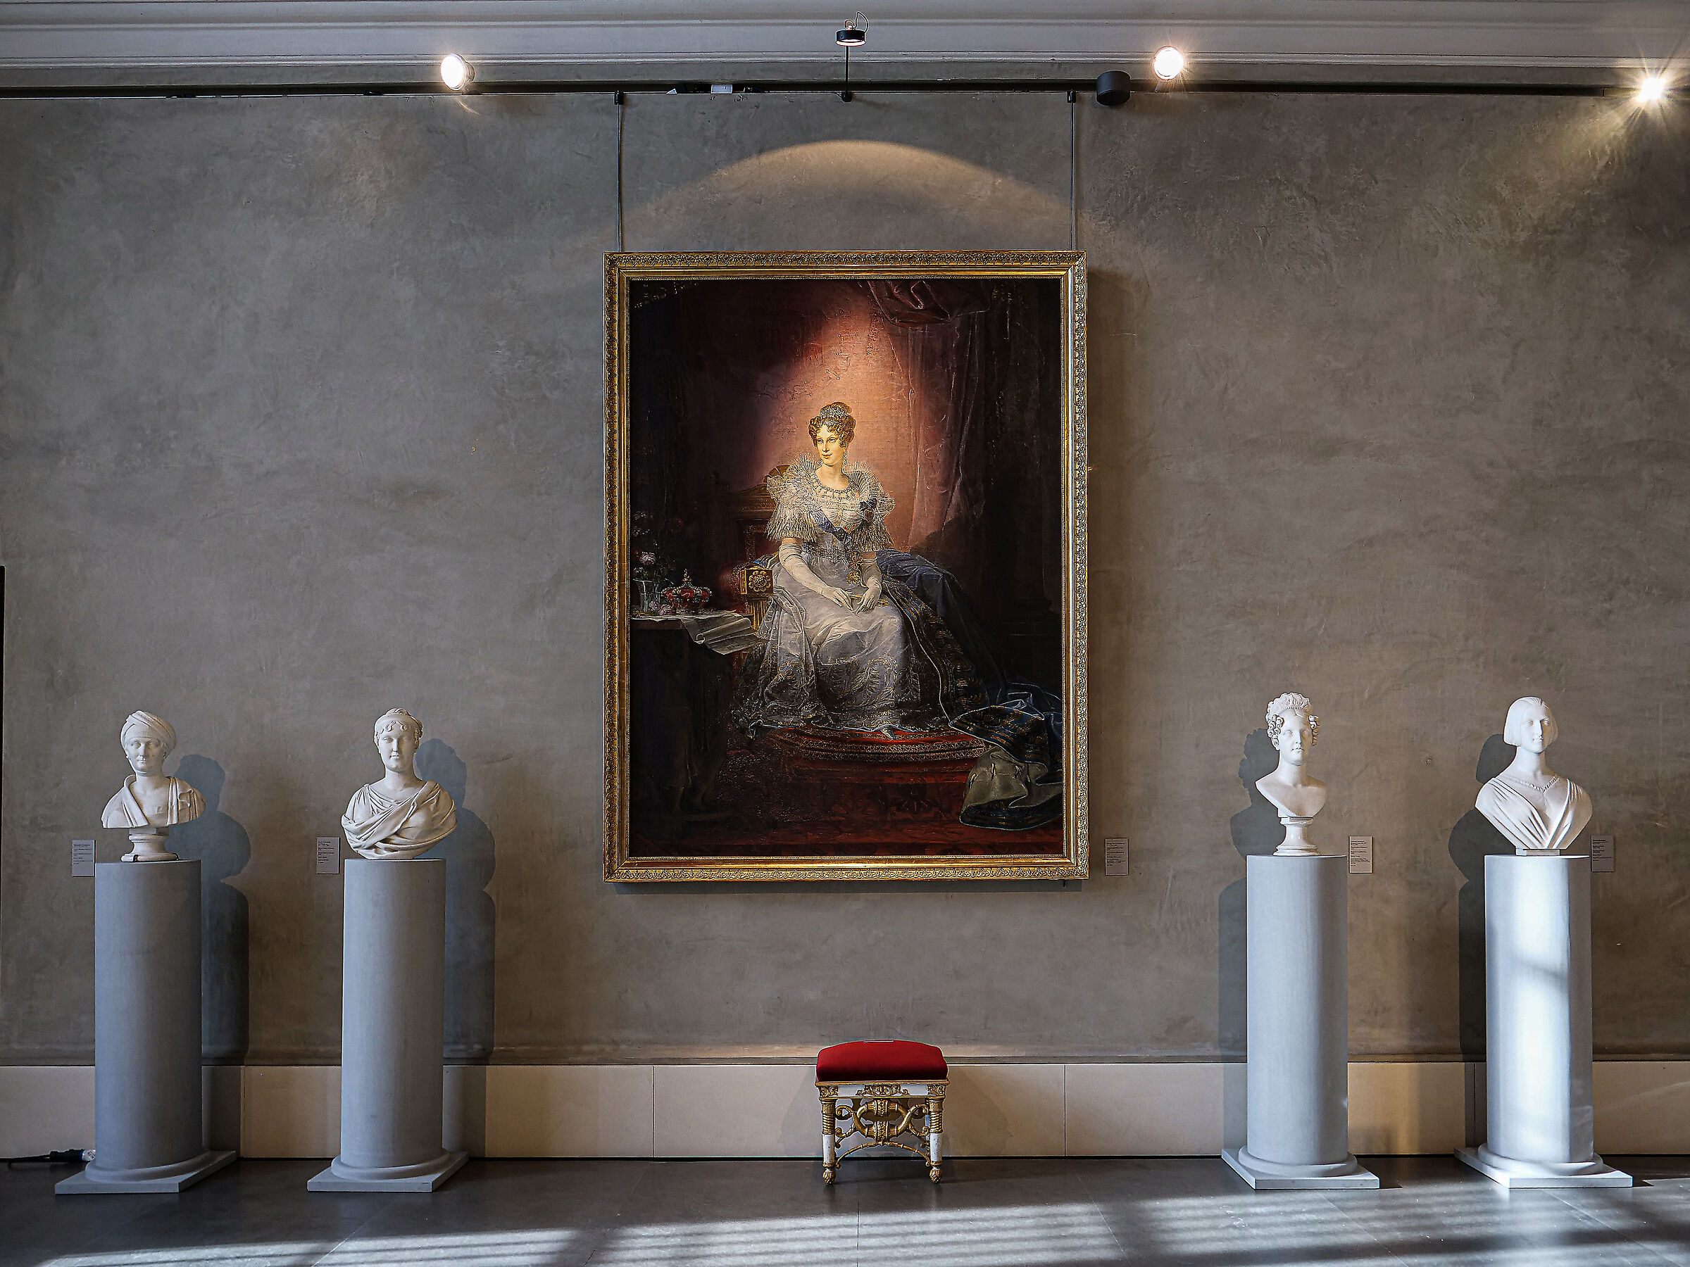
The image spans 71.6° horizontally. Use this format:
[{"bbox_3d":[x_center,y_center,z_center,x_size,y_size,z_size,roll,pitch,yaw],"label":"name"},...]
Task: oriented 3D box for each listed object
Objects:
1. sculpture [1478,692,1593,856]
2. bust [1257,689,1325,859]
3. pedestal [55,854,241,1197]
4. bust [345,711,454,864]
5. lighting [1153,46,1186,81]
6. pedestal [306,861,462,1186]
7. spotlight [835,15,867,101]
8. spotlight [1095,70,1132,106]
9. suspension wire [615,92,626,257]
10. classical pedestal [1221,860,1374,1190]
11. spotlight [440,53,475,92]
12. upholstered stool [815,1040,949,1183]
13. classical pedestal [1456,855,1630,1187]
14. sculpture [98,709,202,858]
[{"bbox_3d":[2.590,0.535,4.400,0.410,0.600,0.250,0,-1,-5],"label":"sculpture"},{"bbox_3d":[1.678,0.530,4.400,0.265,0.620,0.240,0,-1,-3],"label":"bust"},{"bbox_3d":[-2.610,1.445,4.400,0.425,1.165,0.425,0,-1,0],"label":"pedestal"},{"bbox_3d":[-1.772,0.601,4.660,0.435,0.595,0.270,0,-4,-6],"label":"bust"},{"bbox_3d":[1.325,-2.329,4.780,0.128,0.128,0.110,-1,23,13],"label":"lighting"},{"bbox_3d":[-1.696,1.450,4.400,0.425,1.165,0.425,0,-1,0],"label":"pedestal"},{"bbox_3d":[0.020,-2.240,4.560,0.120,0.210,0.330,0,-1,0],"label":"spotlight"},{"bbox_3d":[1.105,-2.243,4.820,0.135,0.085,0.135,0,-6,0],"label":"spotlight"},{"bbox_3d":[-0.895,-1.840,4.660,0.025,0.650,0.025,0,-1,0],"label":"suspension wire"},{"bbox_3d":[1.791,1.508,4.640,0.455,1.200,0.430,0,-4,0],"label":"classical pedestal"},{"bbox_3d":[-1.495,-2.165,4.520,0.120,0.120,0.090,-1,11,35],"label":"spotlight"},{"bbox_3d":[0.146,1.881,4.630,0.500,0.490,0.350,0,-4,0],"label":"upholstered stool"},{"bbox_3d":[2.758,1.508,4.640,0.455,1.200,0.430,0,-4,0],"label":"classical pedestal"},{"bbox_3d":[-2.754,0.607,4.660,0.385,0.590,0.260,0,-4,-7],"label":"sculpture"}]

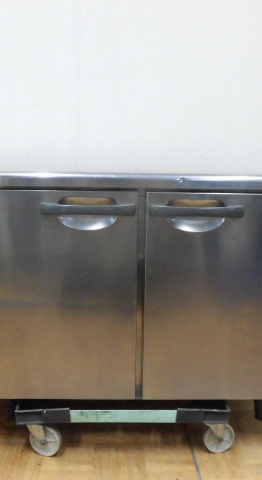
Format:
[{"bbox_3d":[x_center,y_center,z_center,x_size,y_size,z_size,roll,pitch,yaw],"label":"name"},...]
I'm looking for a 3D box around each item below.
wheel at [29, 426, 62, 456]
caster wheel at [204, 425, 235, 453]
[{"bbox_3d":[-0.251,0.593,1.312,0.096,0.096,0.030,4,9,18],"label":"wheel"},{"bbox_3d":[0.267,0.596,1.339,0.096,0.096,0.030,-3,9,-22],"label":"caster wheel"}]

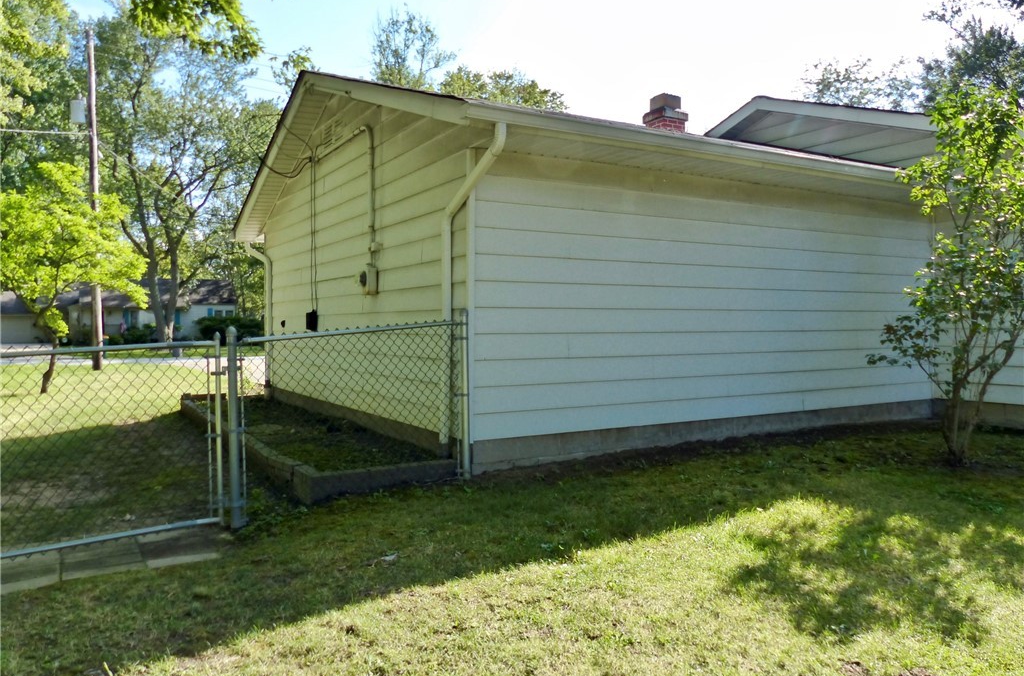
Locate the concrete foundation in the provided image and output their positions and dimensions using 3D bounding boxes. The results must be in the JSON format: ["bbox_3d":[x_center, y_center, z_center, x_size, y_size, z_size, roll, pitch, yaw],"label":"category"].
[{"bbox_3d":[2.291,0.884,7.299,6.100,0.270,0.200,-1,1,-30],"label":"concrete foundation"}]

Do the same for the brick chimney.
[{"bbox_3d":[2.363,-3.382,11.466,0.480,0.670,0.470,-1,1,-30],"label":"brick chimney"}]

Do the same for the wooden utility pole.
[{"bbox_3d":[-13.126,-4.382,23.256,0.310,10.750,0.310,-1,1,-30],"label":"wooden utility pole"}]

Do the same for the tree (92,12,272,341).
[{"bbox_3d":[-19.251,-9.114,42.919,10.800,19.800,10.500,-1,1,-24],"label":"tree"}]

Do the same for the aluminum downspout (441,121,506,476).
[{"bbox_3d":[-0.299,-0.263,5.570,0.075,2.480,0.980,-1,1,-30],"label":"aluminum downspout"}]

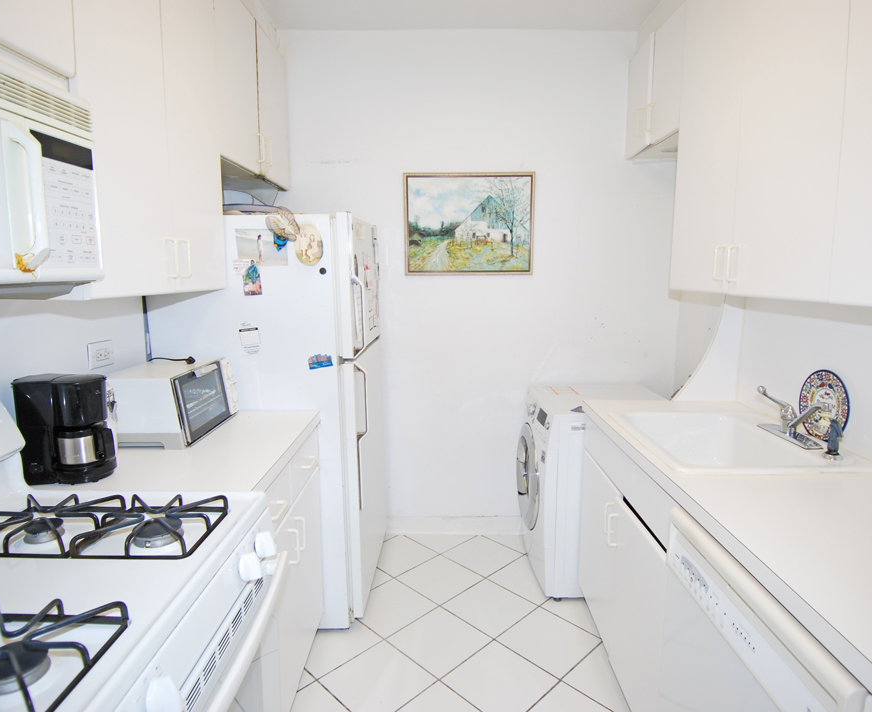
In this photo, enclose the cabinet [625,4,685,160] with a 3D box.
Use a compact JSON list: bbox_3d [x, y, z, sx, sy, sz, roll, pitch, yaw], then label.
[{"bbox_3d":[1.088,-1.137,2.279,0.324,0.450,0.612,0,9,1],"label":"cabinet"}]

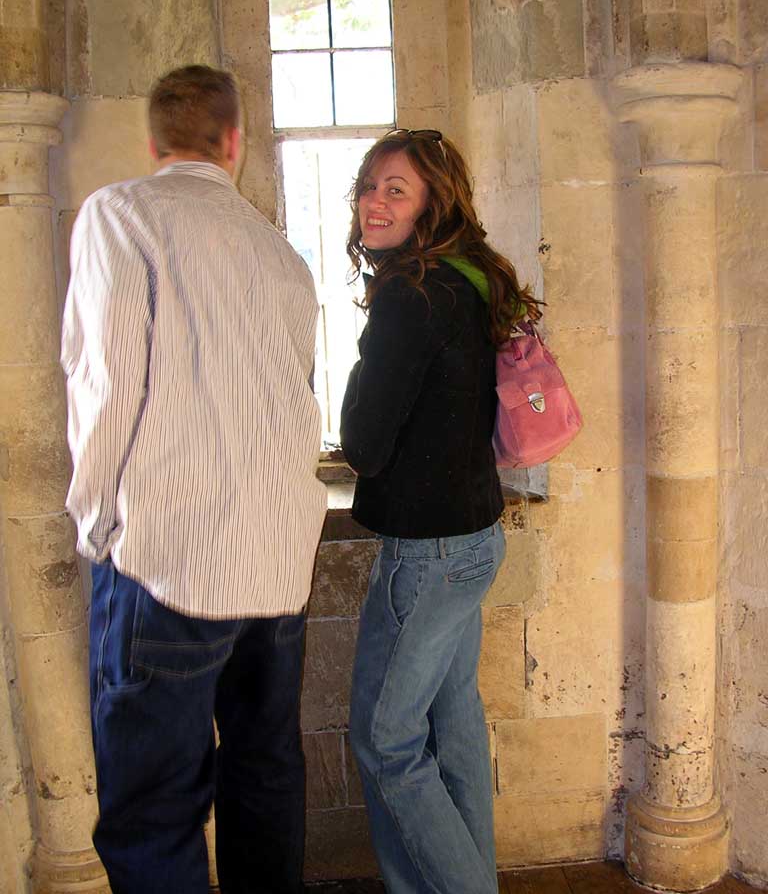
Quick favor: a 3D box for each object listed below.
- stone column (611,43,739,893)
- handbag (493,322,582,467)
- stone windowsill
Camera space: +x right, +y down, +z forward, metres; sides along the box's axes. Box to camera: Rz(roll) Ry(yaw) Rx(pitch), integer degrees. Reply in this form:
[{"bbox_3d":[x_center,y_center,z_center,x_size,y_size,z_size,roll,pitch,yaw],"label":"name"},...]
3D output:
[{"bbox_3d":[0.649,0.095,2.491,0.262,1.775,0.255,0,8,18],"label":"stone column"},{"bbox_3d":[0.308,-0.110,2.270,0.190,0.290,0.110,-15,8,-18],"label":"handbag"},{"bbox_3d":[-0.034,0.124,2.695,0.770,0.105,0.400,-3,8,-5],"label":"stone windowsill"}]

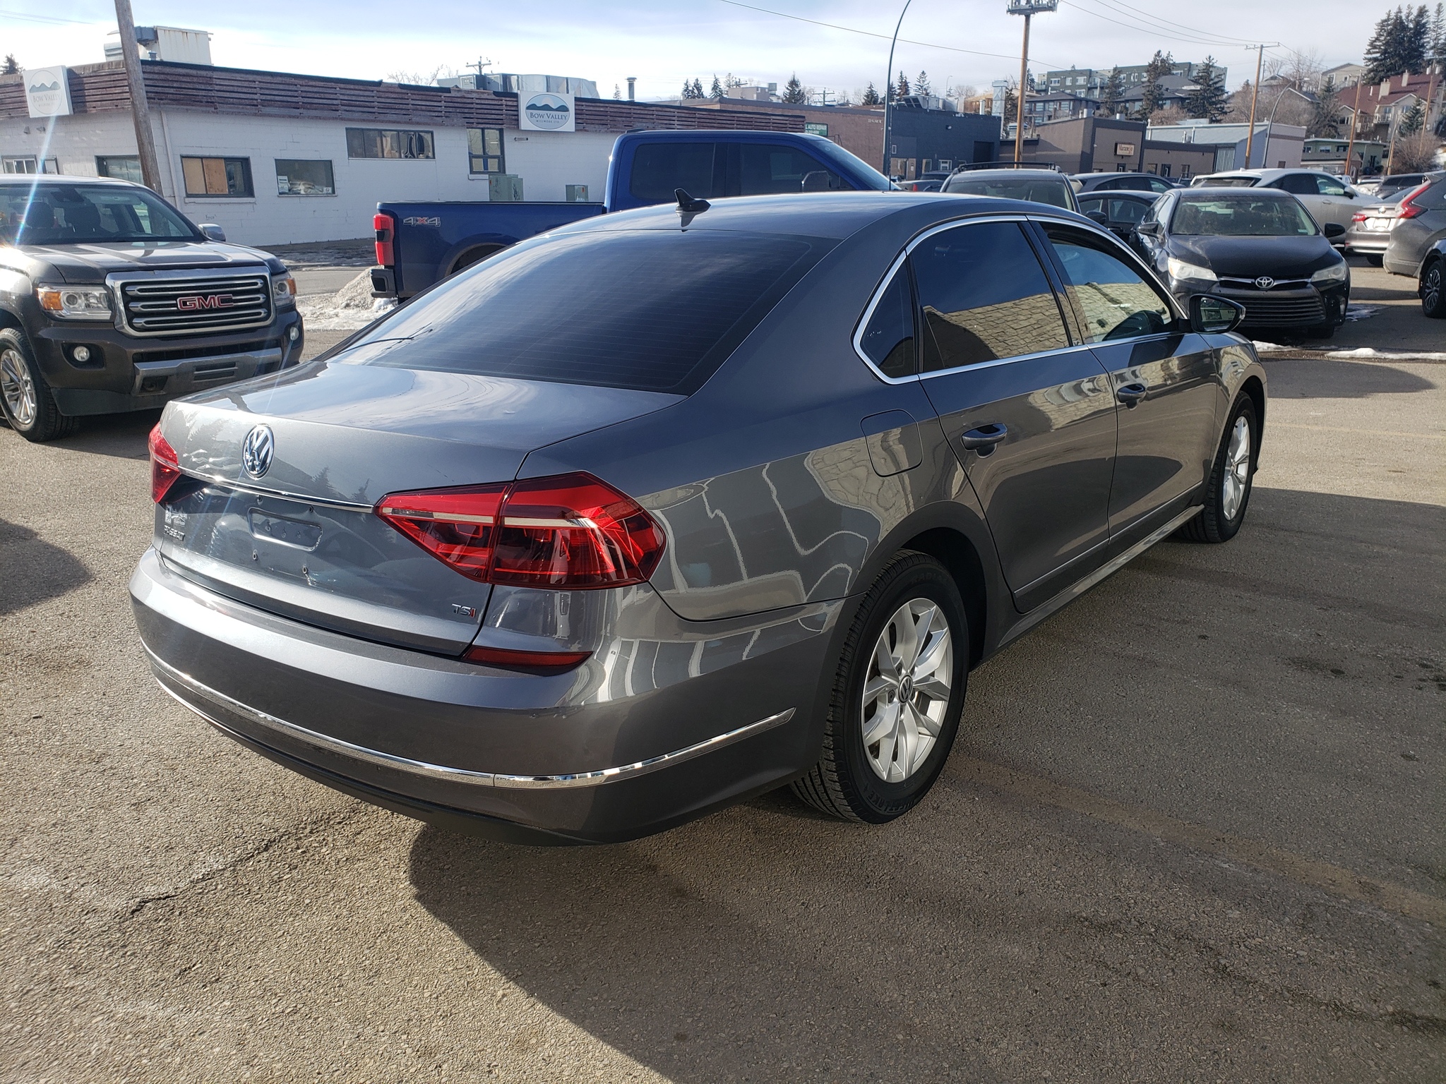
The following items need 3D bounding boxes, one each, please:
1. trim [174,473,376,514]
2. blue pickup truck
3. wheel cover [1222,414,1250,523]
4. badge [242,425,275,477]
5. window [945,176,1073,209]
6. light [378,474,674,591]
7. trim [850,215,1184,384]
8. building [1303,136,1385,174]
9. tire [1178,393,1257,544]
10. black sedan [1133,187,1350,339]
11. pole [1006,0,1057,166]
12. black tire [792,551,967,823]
[{"bbox_3d":[-0.922,-0.109,2.165,0.745,0.024,0.040,10,20,38],"label":"trim"},{"bbox_3d":[-0.090,-2.920,10.780,6.300,2.040,2.100,3,16,11],"label":"blue pickup truck"},{"bbox_3d":[2.184,-0.322,4.716,0.100,0.450,0.450,10,20,35],"label":"wheel cover"},{"bbox_3d":[-0.923,-0.178,2.148,0.118,0.118,0.016,10,10,38],"label":"badge"},{"bbox_3d":[2.900,-3.430,11.000,1.380,0.130,0.780,4,54,15],"label":"window"},{"bbox_3d":[-0.361,-0.057,1.910,0.520,0.210,0.250,11,21,38],"label":"light"},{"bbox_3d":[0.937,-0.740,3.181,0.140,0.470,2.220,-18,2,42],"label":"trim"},{"bbox_3d":[89.700,-57.000,164.200,16.000,6.300,10.000,-8,18,-26],"label":"building"},{"bbox_3d":[2.137,-0.331,4.753,0.220,0.662,0.662,10,20,35],"label":"tire"},{"bbox_3d":[5.800,-3.310,12.530,1.860,1.470,4.850,4,18,15],"label":"black sedan"},{"bbox_3d":[13.295,-20.011,48.422,2.200,11.000,0.600,3,17,16],"label":"pole"},{"bbox_3d":[0.371,0.343,2.683,0.220,0.662,0.662,11,21,38],"label":"black tire"}]

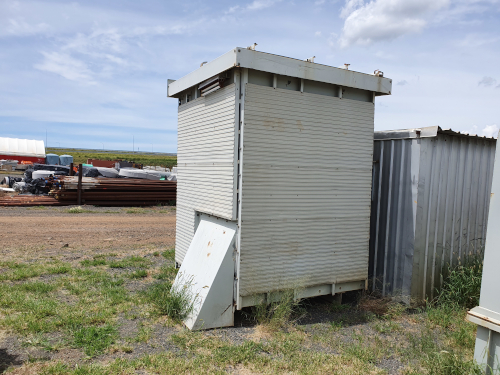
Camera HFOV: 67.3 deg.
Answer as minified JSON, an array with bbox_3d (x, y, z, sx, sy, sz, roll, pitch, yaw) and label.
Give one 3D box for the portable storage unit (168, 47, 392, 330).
[{"bbox_3d":[0.151,-0.033,5.103,2.530,2.880,2.065,0,4,-30],"label":"portable storage unit"}]

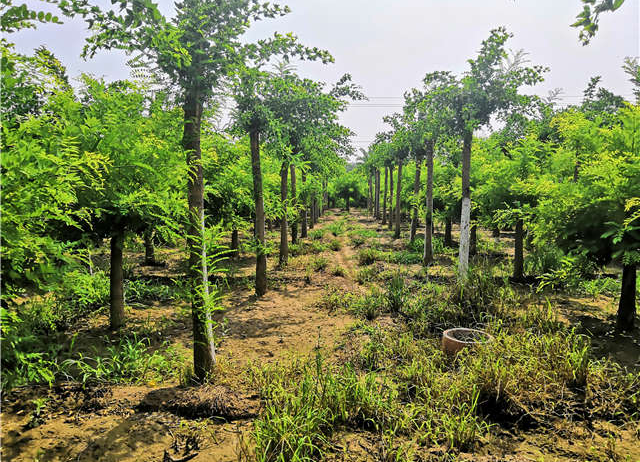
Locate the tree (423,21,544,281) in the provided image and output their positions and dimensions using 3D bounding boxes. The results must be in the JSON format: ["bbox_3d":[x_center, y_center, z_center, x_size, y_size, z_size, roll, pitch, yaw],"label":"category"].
[{"bbox_3d":[2.555,-1.114,7.790,1.874,3.976,2.000,0,5,0],"label":"tree"}]

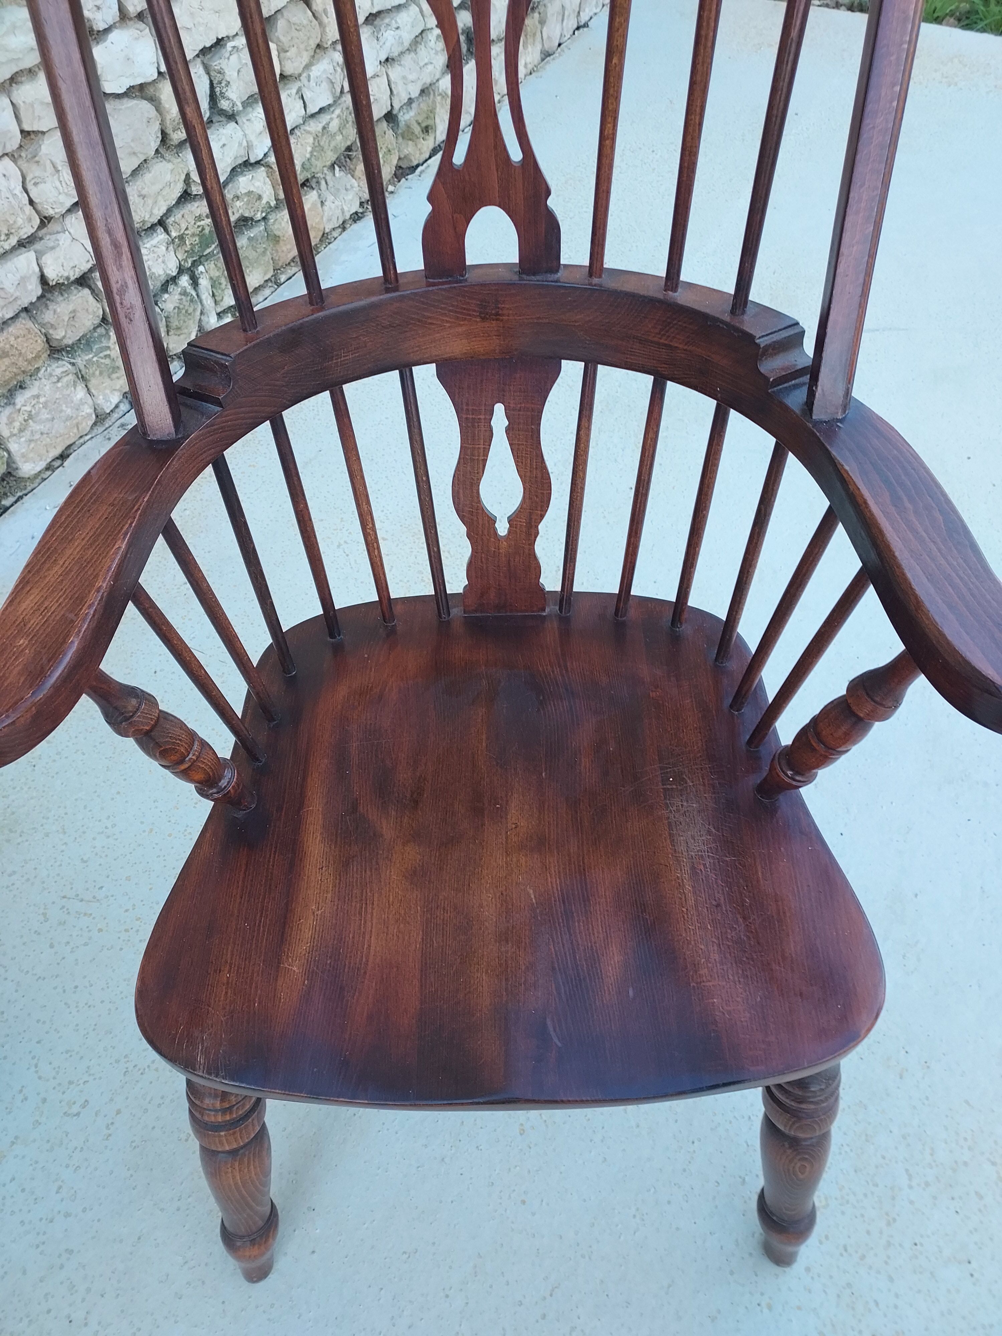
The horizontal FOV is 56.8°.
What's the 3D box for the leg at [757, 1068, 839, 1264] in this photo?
[{"bbox_3d":[0.248,0.421,0.787,0.058,0.420,0.058,-6,40,5],"label":"leg"}]

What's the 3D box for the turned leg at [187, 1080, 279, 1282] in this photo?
[{"bbox_3d":[-0.215,0.426,0.766,0.056,0.410,0.056,3,39,-5],"label":"turned leg"}]

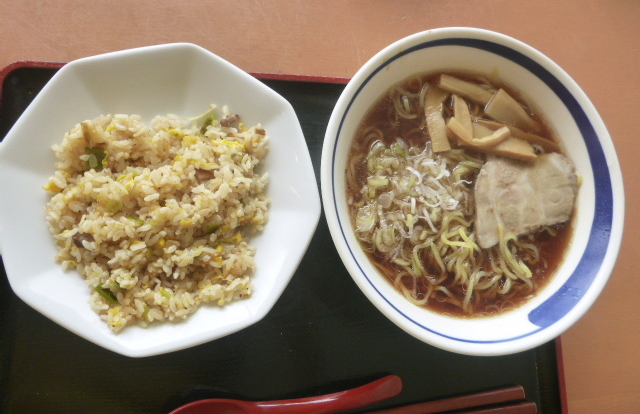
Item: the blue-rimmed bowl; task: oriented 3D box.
[{"bbox_3d":[0.093,-0.009,0.325,0.206,0.081,0.206,2,81,-12],"label":"blue-rimmed bowl"}]

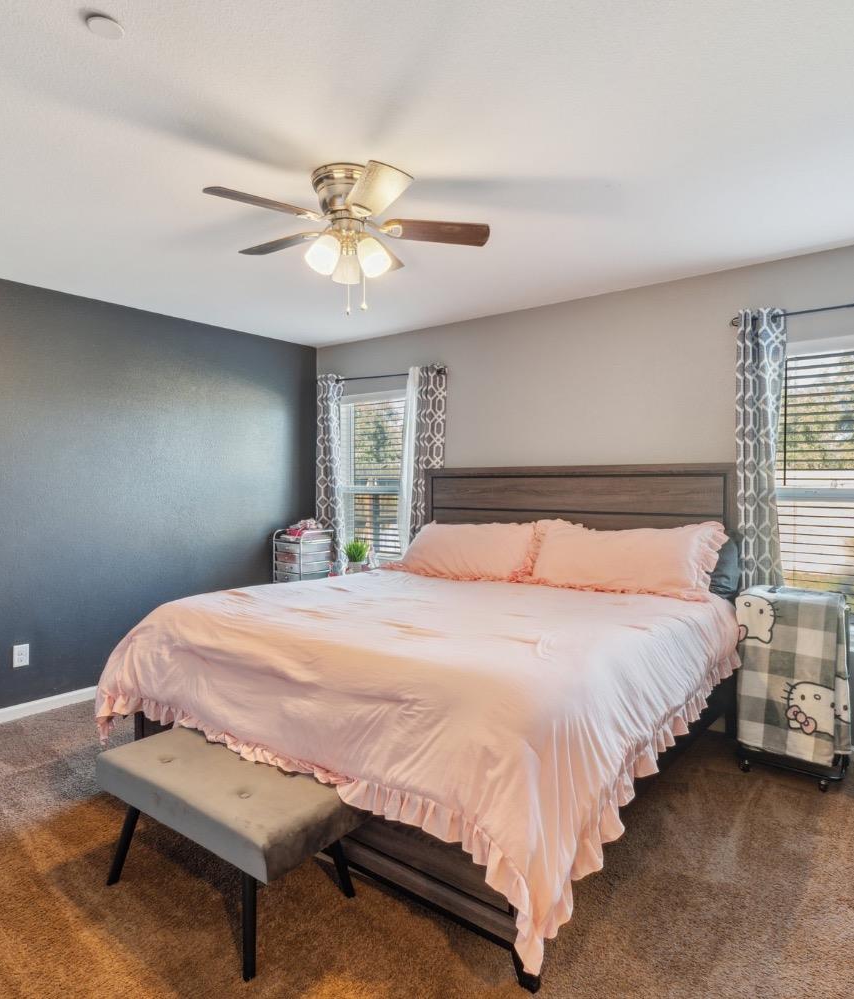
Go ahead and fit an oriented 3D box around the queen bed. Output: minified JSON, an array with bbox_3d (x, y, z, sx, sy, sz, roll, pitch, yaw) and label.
[{"bbox_3d":[0.107,0.531,2.989,2.170,1.420,2.230,1,1,38],"label":"queen bed"}]

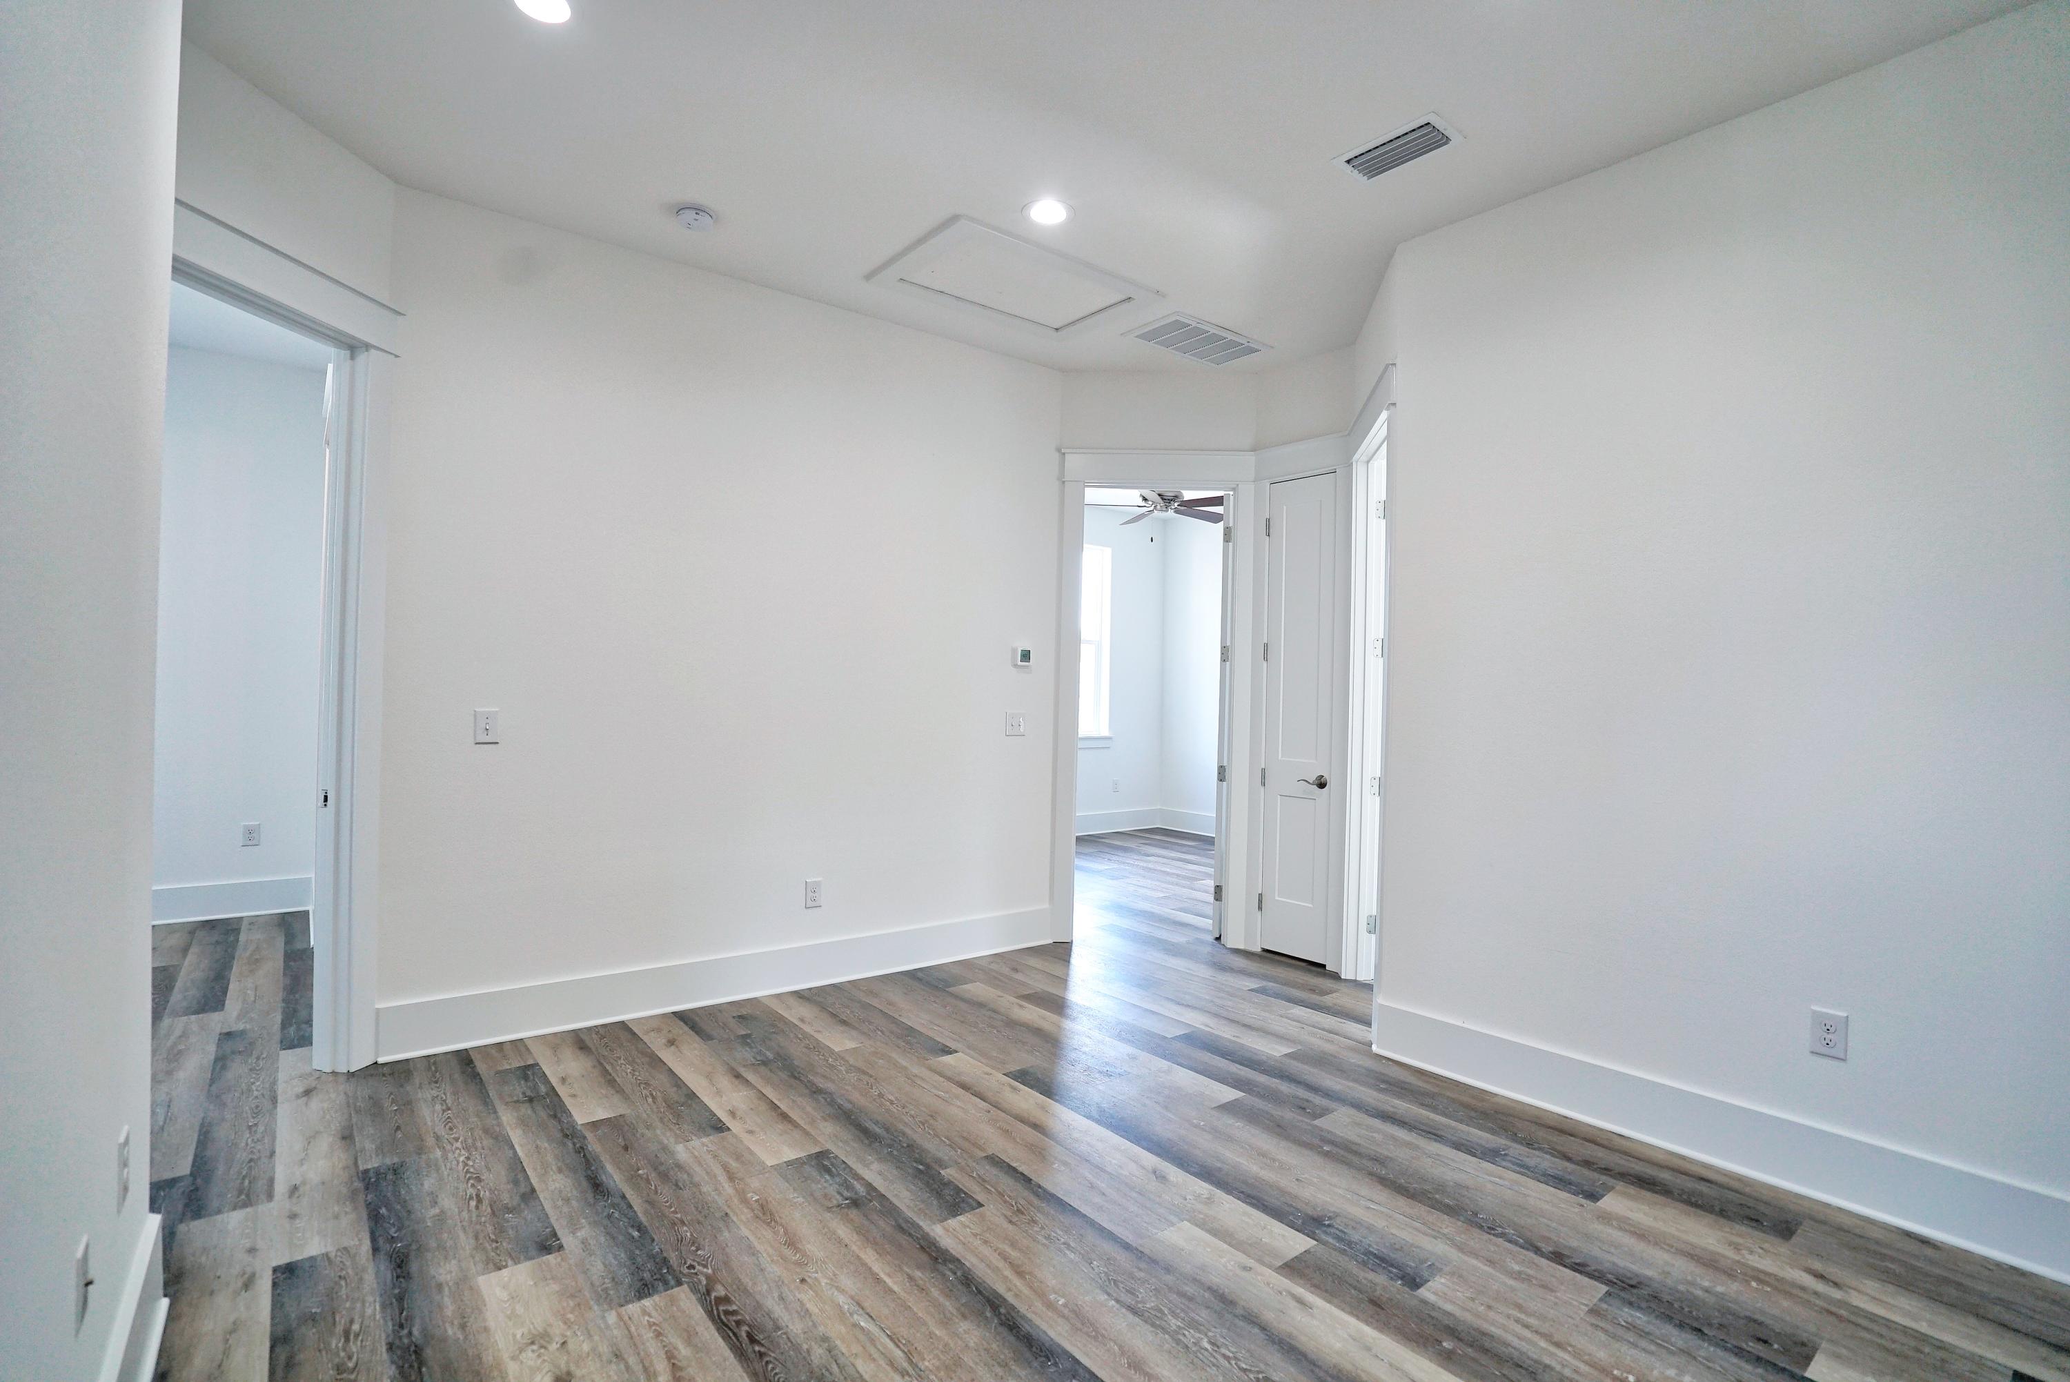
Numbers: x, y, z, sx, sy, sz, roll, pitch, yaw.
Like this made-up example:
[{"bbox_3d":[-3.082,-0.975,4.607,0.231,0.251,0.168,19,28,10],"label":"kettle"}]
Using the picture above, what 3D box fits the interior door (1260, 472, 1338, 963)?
[{"bbox_3d":[1.340,0.126,4.654,0.040,2.430,0.398,1,0,-40],"label":"interior door"}]

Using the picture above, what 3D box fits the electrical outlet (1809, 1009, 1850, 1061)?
[{"bbox_3d":[2.164,0.933,2.507,0.010,0.126,0.076,1,0,-40],"label":"electrical outlet"}]

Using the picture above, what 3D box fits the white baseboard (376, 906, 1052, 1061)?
[{"bbox_3d":[-1.090,1.220,4.038,2.910,0.186,0.027,1,0,-36],"label":"white baseboard"}]

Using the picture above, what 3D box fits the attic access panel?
[{"bbox_3d":[-0.077,-1.706,3.916,1.060,0.028,0.695,1,0,-38],"label":"attic access panel"}]

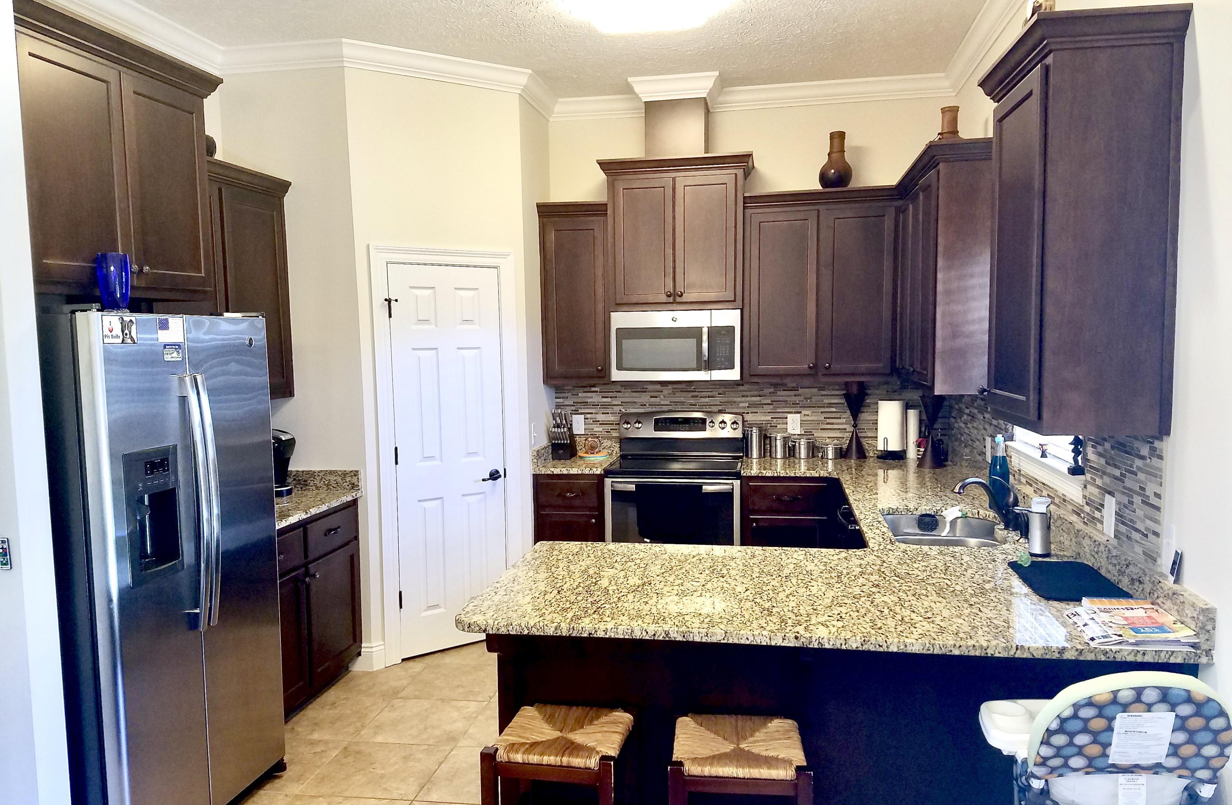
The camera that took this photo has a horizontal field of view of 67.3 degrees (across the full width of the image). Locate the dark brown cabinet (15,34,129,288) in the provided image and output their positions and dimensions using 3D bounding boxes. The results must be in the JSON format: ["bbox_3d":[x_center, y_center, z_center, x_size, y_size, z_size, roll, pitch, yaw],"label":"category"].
[{"bbox_3d":[-1.898,-0.718,2.910,0.510,0.735,0.435,0,5,10],"label":"dark brown cabinet"}]

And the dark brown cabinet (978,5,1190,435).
[{"bbox_3d":[1.311,-0.473,2.692,0.355,1.075,0.690,0,5,10],"label":"dark brown cabinet"}]

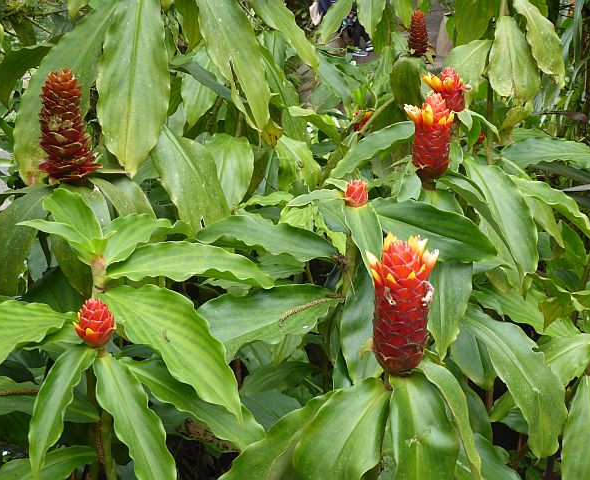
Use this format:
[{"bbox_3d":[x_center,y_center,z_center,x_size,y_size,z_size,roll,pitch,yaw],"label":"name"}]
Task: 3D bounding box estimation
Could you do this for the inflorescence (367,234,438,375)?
[{"bbox_3d":[0.121,0.073,1.250,0.077,0.150,0.077,3,17,-1],"label":"inflorescence"}]

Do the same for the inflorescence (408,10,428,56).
[{"bbox_3d":[0.298,-0.503,2.700,0.050,0.115,0.050,0,17,0],"label":"inflorescence"}]

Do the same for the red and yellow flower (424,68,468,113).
[{"bbox_3d":[0.295,-0.292,2.150,0.085,0.083,0.068,0,15,0],"label":"red and yellow flower"}]

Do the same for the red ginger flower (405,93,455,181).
[{"bbox_3d":[0.215,-0.162,1.750,0.073,0.138,0.073,3,17,-1],"label":"red ginger flower"}]

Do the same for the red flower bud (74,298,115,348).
[{"bbox_3d":[-0.237,0.099,1.310,0.046,0.053,0.046,0,15,0],"label":"red flower bud"}]

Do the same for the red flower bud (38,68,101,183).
[{"bbox_3d":[-0.293,-0.150,1.450,0.075,0.148,0.075,-6,15,2],"label":"red flower bud"}]

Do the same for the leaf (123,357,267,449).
[{"bbox_3d":[-0.121,0.192,1.345,0.186,0.035,0.060,29,36,3],"label":"leaf"}]

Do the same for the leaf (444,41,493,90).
[{"bbox_3d":[0.385,-0.385,2.460,0.085,0.030,0.169,17,57,29],"label":"leaf"}]

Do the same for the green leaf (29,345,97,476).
[{"bbox_3d":[-0.277,0.204,1.325,0.050,0.030,0.164,8,63,22],"label":"green leaf"}]

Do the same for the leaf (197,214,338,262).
[{"bbox_3d":[-0.043,-0.002,1.720,0.215,0.040,0.075,6,40,-11],"label":"leaf"}]

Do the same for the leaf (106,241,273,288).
[{"bbox_3d":[-0.115,0.028,1.210,0.185,0.040,0.070,2,29,15],"label":"leaf"}]

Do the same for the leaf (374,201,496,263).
[{"bbox_3d":[0.192,-0.016,1.550,0.192,0.038,0.072,22,41,31],"label":"leaf"}]

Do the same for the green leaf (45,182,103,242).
[{"bbox_3d":[-0.257,-0.034,1.280,0.045,0.025,0.100,-31,53,-28],"label":"green leaf"}]

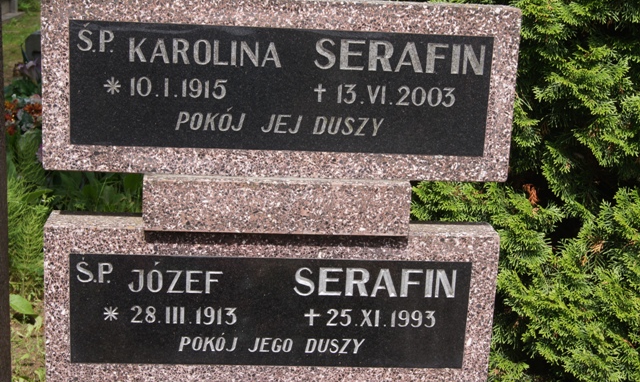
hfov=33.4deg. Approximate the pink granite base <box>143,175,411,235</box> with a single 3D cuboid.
[{"bbox_3d":[-0.076,0.013,1.896,0.458,0.094,0.134,1,14,-5],"label":"pink granite base"}]

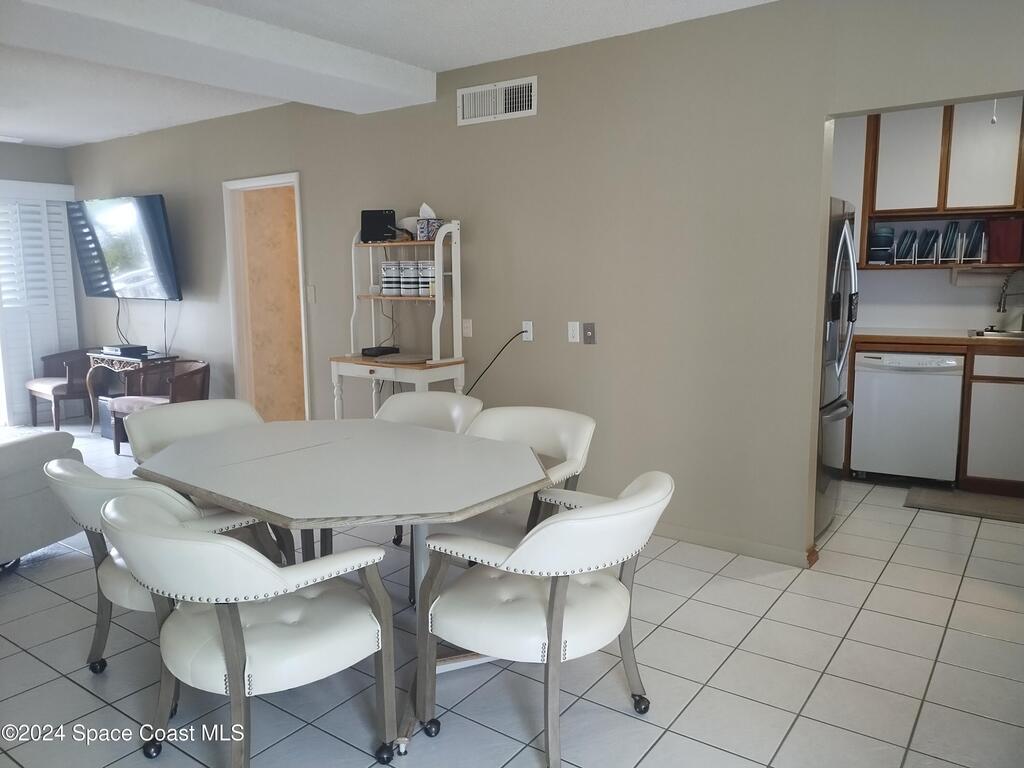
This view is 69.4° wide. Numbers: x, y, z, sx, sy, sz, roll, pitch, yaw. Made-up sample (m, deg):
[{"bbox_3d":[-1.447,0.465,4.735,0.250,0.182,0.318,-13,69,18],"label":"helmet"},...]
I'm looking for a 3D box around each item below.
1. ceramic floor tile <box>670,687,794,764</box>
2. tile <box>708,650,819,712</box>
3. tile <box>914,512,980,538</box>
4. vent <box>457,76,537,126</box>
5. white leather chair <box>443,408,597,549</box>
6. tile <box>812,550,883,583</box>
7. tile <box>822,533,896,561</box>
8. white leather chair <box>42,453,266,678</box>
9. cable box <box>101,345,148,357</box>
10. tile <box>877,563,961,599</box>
[{"bbox_3d":[0.677,1.037,2.259,0.301,0.010,0.301,5,10,36],"label":"ceramic floor tile"},{"bbox_3d":[0.857,1.001,2.502,0.301,0.010,0.301,5,10,36],"label":"tile"},{"bbox_3d":[2.348,0.768,4.006,0.297,0.010,0.297,5,10,36],"label":"tile"},{"bbox_3d":[-0.109,-1.581,4.134,0.557,0.207,0.025,5,10,36],"label":"vent"},{"bbox_3d":[0.039,0.519,3.076,0.610,0.785,0.630,4,9,33],"label":"white leather chair"},{"bbox_3d":[1.559,0.849,3.436,0.297,0.010,0.297,5,10,36],"label":"tile"},{"bbox_3d":[1.736,0.813,3.675,0.297,0.010,0.297,5,10,36],"label":"tile"},{"bbox_3d":[-1.137,0.596,2.518,0.610,0.820,0.660,6,10,35],"label":"white leather chair"},{"bbox_3d":[-3.480,-0.305,6.661,0.310,0.060,0.235,5,10,36],"label":"cable box"},{"bbox_3d":[1.825,0.882,3.304,0.301,0.010,0.301,5,10,36],"label":"tile"}]

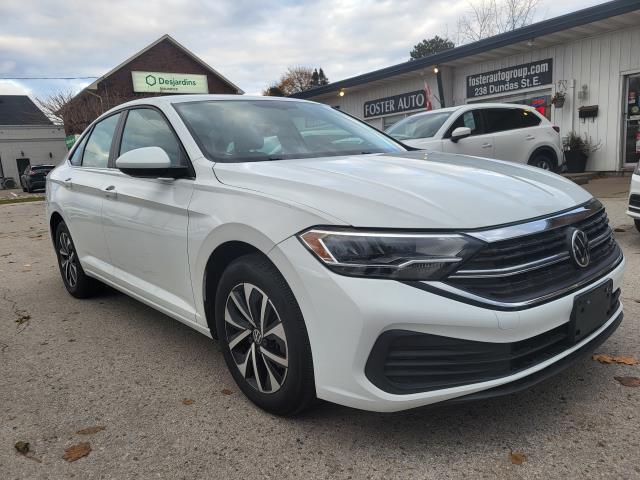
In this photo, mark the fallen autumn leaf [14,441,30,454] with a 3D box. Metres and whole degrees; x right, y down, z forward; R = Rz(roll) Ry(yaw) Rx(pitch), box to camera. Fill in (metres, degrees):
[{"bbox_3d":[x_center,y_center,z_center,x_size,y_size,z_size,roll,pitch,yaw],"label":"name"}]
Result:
[{"bbox_3d":[-1.089,0.766,1.758,0.062,0.028,0.060,-9,11,-31],"label":"fallen autumn leaf"}]

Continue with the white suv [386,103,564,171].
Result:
[{"bbox_3d":[2.873,-1.885,9.895,4.630,1.700,1.870,-7,11,-19],"label":"white suv"}]

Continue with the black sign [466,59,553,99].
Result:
[{"bbox_3d":[4.970,-4.252,12.800,0.050,0.610,2.500,-11,12,-34],"label":"black sign"}]

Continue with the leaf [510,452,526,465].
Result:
[{"bbox_3d":[0.635,0.700,1.541,0.052,0.013,0.055,1,10,23],"label":"leaf"}]

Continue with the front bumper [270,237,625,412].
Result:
[{"bbox_3d":[0.740,0.166,2.031,1.790,0.590,0.760,-12,12,-40],"label":"front bumper"}]

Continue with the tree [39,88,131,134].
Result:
[{"bbox_3d":[-12.068,-5.386,25.334,4.600,5.300,4.200,-8,11,-24],"label":"tree"}]

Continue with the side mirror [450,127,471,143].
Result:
[{"bbox_3d":[2.585,-1.920,8.717,0.210,0.220,0.270,-7,11,-19],"label":"side mirror"}]

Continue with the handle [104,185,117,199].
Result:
[{"bbox_3d":[-1.258,-0.287,2.860,0.055,0.065,0.200,-12,12,-40],"label":"handle"}]

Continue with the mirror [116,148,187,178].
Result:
[{"bbox_3d":[-0.810,-0.359,2.276,0.230,0.160,0.190,-12,12,-40],"label":"mirror"}]

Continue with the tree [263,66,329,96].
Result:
[{"bbox_3d":[-2.607,-12.254,47.295,6.500,10.200,6.500,-4,10,-2],"label":"tree"}]

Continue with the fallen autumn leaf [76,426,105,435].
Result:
[{"bbox_3d":[-0.889,0.741,1.869,0.090,0.015,0.055,-2,10,12],"label":"fallen autumn leaf"}]

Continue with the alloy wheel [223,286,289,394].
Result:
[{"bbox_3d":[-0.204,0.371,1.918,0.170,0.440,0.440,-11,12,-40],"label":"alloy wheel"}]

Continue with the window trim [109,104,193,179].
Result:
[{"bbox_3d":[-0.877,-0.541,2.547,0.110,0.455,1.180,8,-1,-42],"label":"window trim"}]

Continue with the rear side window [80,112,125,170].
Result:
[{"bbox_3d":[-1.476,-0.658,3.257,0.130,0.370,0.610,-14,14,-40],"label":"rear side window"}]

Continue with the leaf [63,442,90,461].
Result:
[{"bbox_3d":[-0.870,0.764,1.728,0.085,0.015,0.110,-7,10,-17],"label":"leaf"}]

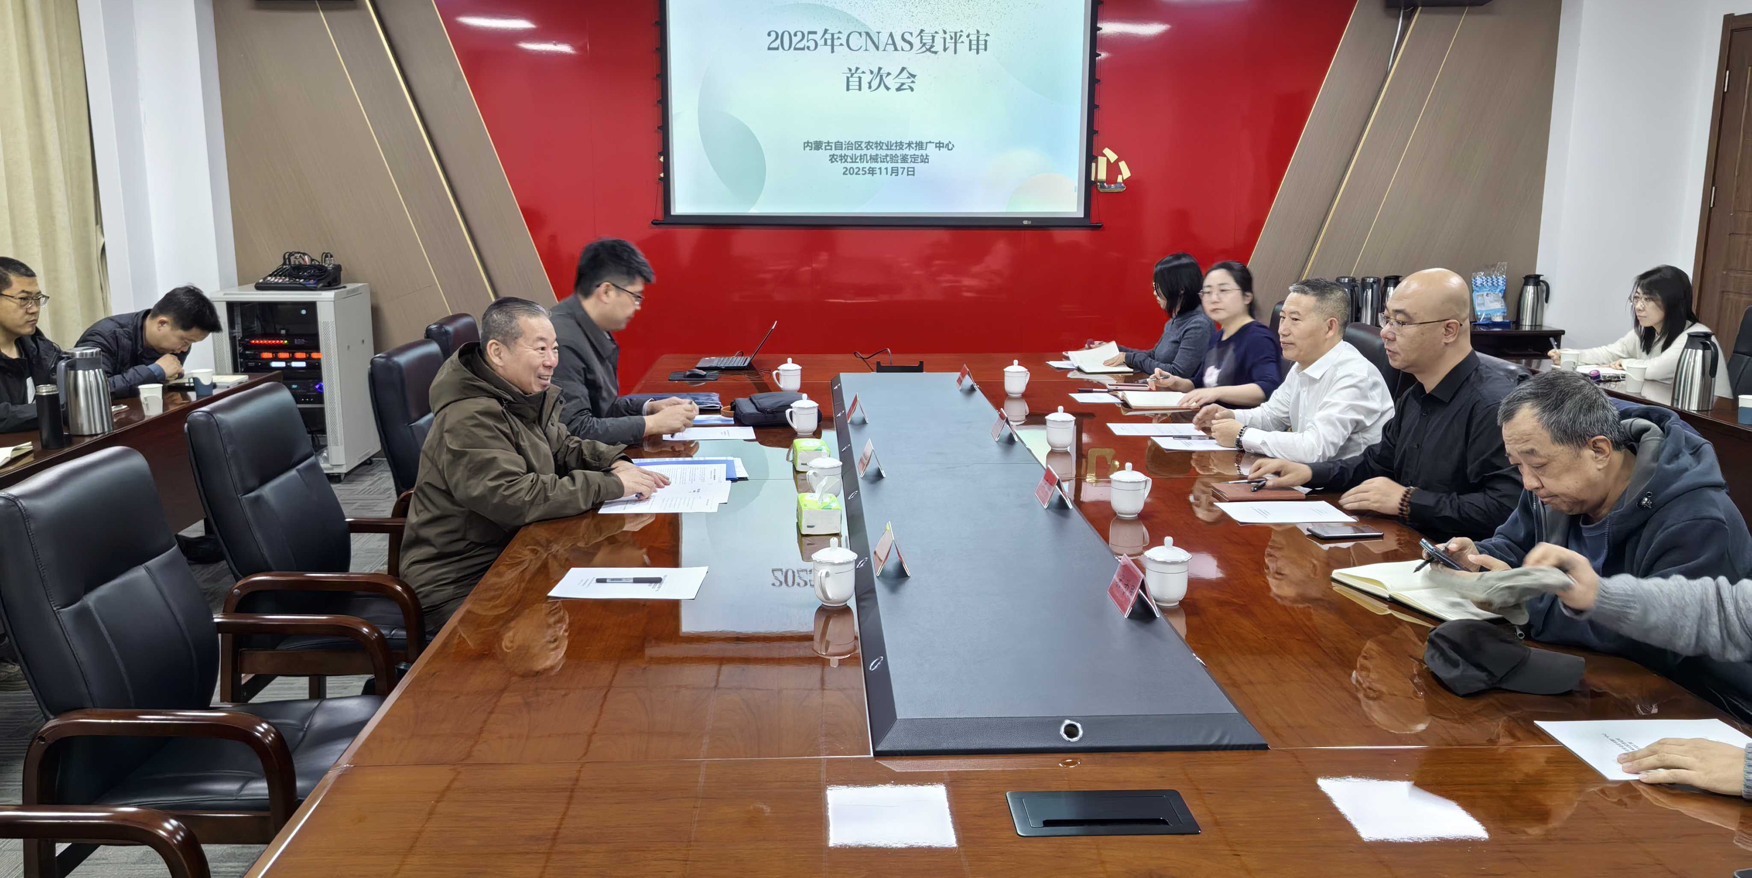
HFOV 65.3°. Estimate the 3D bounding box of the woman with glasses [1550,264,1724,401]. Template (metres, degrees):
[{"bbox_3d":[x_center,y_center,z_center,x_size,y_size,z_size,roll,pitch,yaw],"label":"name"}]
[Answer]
[{"bbox_3d":[3.282,-0.099,5.715,0.700,1.220,0.650,-1,11,-8],"label":"woman with glasses"}]

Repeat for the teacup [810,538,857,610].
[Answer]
[{"bbox_3d":[-0.086,0.262,2.694,0.094,0.133,0.111,4,11,17],"label":"teacup"}]

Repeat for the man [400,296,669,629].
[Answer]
[{"bbox_3d":[-0.885,0.278,3.546,0.650,1.285,0.580,0,11,-2],"label":"man"}]

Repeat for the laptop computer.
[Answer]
[{"bbox_3d":[-0.606,-0.418,5.995,0.350,0.205,0.325,0,11,-2],"label":"laptop computer"}]

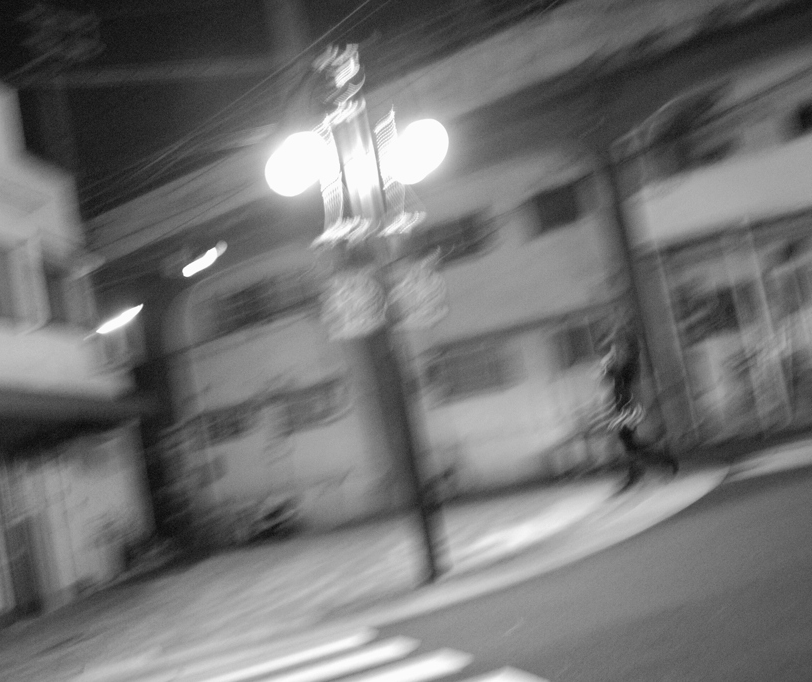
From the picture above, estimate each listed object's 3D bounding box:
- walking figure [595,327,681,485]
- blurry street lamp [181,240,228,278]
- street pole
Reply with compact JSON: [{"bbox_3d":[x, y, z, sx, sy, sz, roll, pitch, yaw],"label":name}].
[{"bbox_3d":[2.541,0.781,13.294,0.680,1.730,0.500,-9,-5,-18],"label":"walking figure"},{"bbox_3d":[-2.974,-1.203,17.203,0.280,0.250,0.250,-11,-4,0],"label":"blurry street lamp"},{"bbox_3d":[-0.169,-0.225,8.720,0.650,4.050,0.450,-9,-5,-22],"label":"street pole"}]

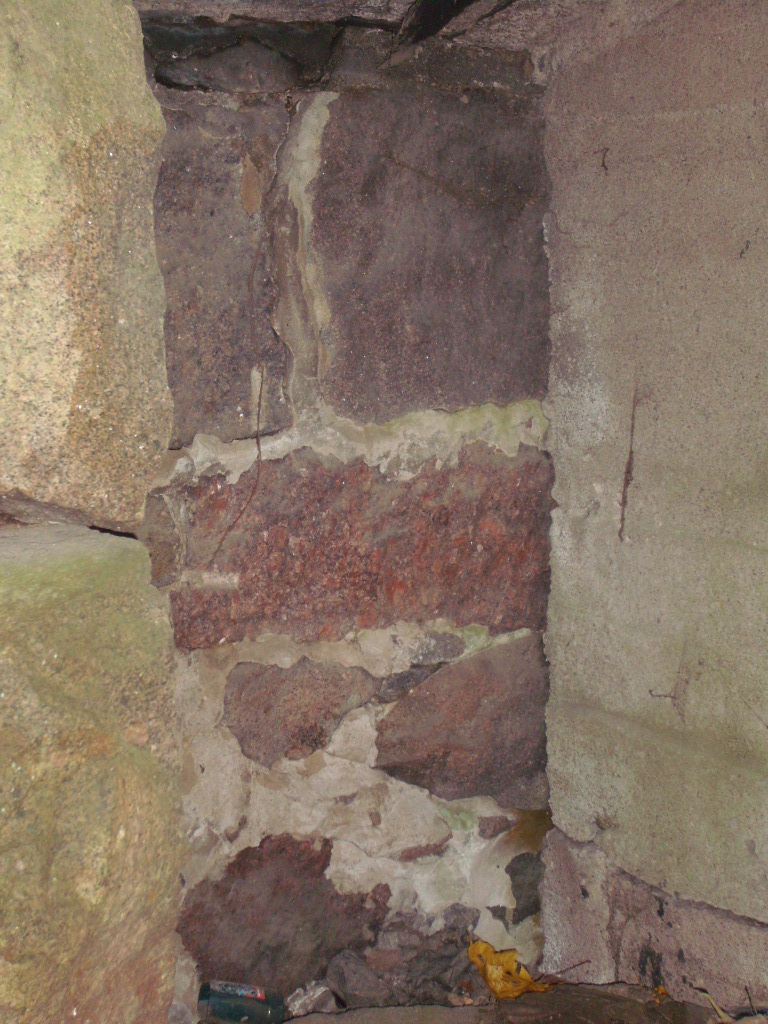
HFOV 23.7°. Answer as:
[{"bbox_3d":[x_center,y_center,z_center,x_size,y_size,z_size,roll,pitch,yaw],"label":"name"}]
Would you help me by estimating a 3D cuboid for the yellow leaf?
[{"bbox_3d":[0.137,0.500,2.000,0.094,0.056,0.060,0,3,0],"label":"yellow leaf"}]

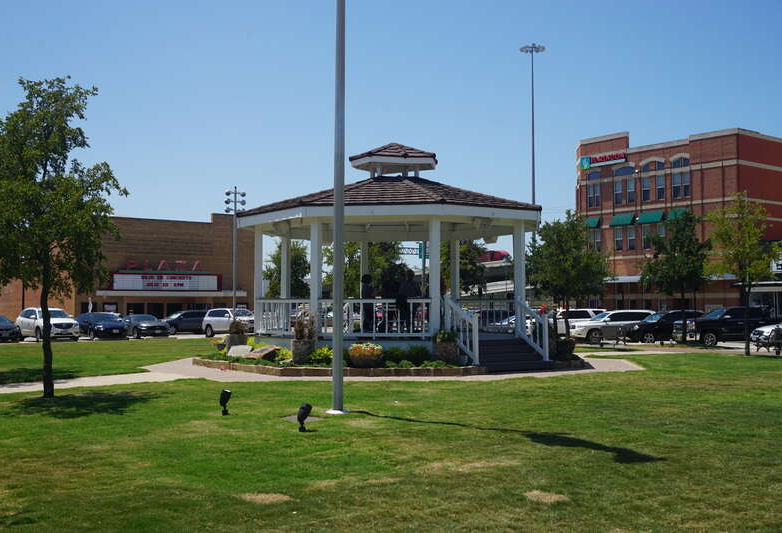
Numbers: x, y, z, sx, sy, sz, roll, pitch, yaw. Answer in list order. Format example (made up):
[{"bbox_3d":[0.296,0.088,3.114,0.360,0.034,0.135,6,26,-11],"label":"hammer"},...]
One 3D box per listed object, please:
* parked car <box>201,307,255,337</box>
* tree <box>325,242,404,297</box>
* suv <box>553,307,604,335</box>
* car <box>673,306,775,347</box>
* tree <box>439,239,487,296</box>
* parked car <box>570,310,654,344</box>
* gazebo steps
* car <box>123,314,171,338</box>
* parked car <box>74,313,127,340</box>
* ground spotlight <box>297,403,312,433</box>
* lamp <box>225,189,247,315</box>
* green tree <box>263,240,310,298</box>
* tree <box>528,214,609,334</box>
[{"bbox_3d":[-9.687,3.492,54.907,1.900,1.760,4.750,2,-3,-38],"label":"parked car"},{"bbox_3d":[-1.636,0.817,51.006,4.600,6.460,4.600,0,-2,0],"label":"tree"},{"bbox_3d":[11.816,3.587,55.902,4.900,1.820,1.920,1,-2,-22],"label":"suv"},{"bbox_3d":[17.313,2.947,44.320,5.800,1.880,2.020,1,-2,-15],"label":"car"},{"bbox_3d":[4.243,0.942,52.003,3.900,6.600,3.900,0,-2,0],"label":"tree"},{"bbox_3d":[12.200,3.277,49.409,4.850,1.830,1.930,1,-2,-23],"label":"parked car"},{"bbox_3d":[2.584,2.078,20.836,2.300,0.670,1.200,2,-3,-37],"label":"gazebo steps"},{"bbox_3d":[-14.800,3.550,52.901,1.880,1.400,4.750,2,-3,-35],"label":"car"},{"bbox_3d":[-16.400,3.332,49.908,1.840,1.460,4.800,2,-3,-35],"label":"parked car"},{"bbox_3d":[-1.038,1.803,10.537,0.130,0.345,0.175,-1,-3,27],"label":"ground spotlight"},{"bbox_3d":[-7.900,-0.132,45.040,1.250,7.800,0.450,2,-3,-37],"label":"lamp"},{"bbox_3d":[-5.796,0.956,50.000,2.950,6.080,2.950,0,-2,0],"label":"green tree"},{"bbox_3d":[8.938,0.468,45.015,4.000,6.610,4.000,0,-2,0],"label":"tree"}]

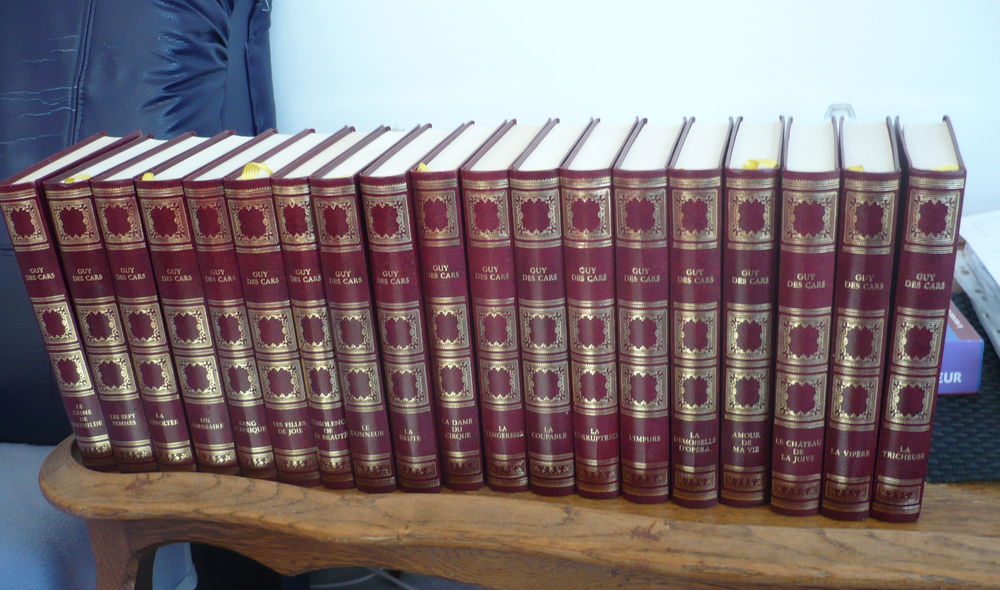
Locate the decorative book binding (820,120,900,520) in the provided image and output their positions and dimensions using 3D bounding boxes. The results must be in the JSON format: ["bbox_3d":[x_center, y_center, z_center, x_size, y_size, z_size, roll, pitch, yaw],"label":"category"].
[{"bbox_3d":[0.210,0.009,0.595,0.026,0.202,0.136,3,22,17],"label":"decorative book binding"}]

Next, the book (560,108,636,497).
[{"bbox_3d":[0.069,0.004,0.645,0.028,0.206,0.139,1,21,14],"label":"book"}]

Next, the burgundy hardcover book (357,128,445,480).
[{"bbox_3d":[-0.043,0.004,0.652,0.027,0.202,0.136,1,22,14],"label":"burgundy hardcover book"}]

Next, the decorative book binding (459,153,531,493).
[{"bbox_3d":[0.013,0.003,0.647,0.026,0.202,0.136,2,22,14],"label":"decorative book binding"}]

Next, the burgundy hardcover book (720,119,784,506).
[{"bbox_3d":[0.158,0.006,0.630,0.028,0.206,0.139,2,22,16],"label":"burgundy hardcover book"}]

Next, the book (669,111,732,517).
[{"bbox_3d":[0.127,0.006,0.630,0.027,0.206,0.139,2,21,15],"label":"book"}]

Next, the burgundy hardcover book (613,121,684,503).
[{"bbox_3d":[0.096,0.005,0.626,0.028,0.202,0.136,2,22,15],"label":"burgundy hardcover book"}]

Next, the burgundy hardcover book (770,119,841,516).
[{"bbox_3d":[0.185,0.009,0.616,0.029,0.206,0.139,3,22,17],"label":"burgundy hardcover book"}]

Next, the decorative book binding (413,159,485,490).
[{"bbox_3d":[-0.015,0.003,0.652,0.027,0.202,0.136,1,22,14],"label":"decorative book binding"}]

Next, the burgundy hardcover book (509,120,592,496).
[{"bbox_3d":[0.040,0.004,0.640,0.027,0.202,0.136,1,22,14],"label":"burgundy hardcover book"}]

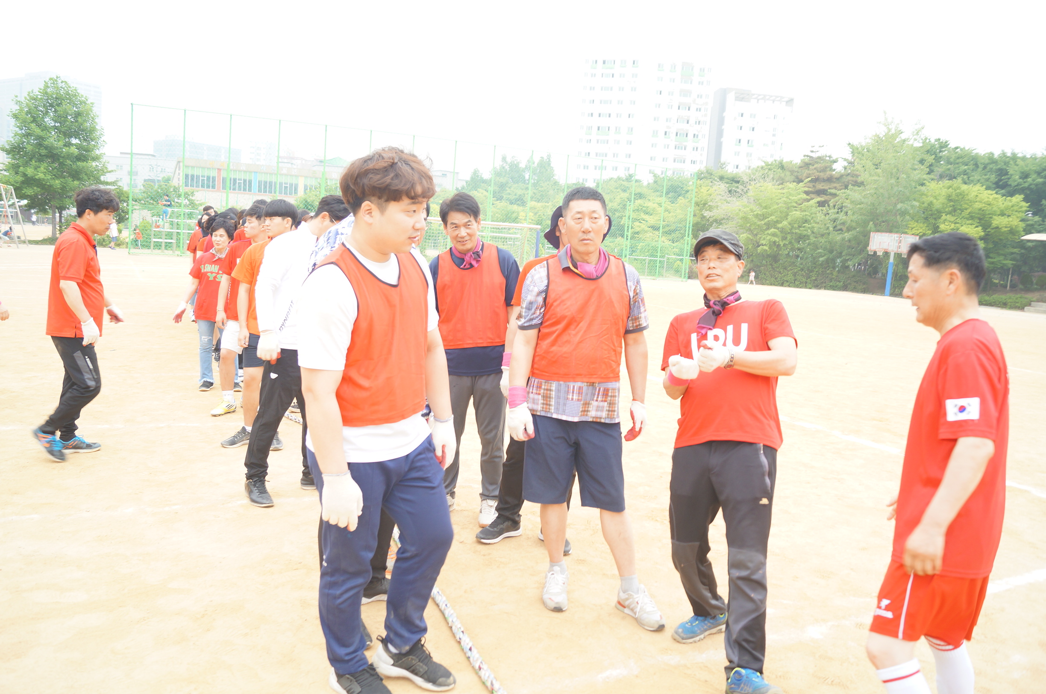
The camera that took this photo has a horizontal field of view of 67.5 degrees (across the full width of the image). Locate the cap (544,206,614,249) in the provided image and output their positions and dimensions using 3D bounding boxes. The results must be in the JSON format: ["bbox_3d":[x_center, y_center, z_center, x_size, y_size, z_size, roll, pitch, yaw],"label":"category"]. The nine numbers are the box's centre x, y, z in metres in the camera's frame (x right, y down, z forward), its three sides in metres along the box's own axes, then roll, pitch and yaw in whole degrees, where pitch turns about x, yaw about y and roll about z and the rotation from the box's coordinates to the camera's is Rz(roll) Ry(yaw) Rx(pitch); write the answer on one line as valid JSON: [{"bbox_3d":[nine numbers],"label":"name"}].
[{"bbox_3d":[0.272,-0.590,3.870,0.320,0.200,0.330,4,7,0],"label":"cap"}]

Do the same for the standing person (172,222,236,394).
[{"bbox_3d":[-2.884,-0.395,7.254,0.640,1.580,0.360,4,7,-7],"label":"standing person"}]

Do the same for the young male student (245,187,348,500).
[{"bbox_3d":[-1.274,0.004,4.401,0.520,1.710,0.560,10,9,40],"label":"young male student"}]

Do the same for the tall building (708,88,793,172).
[{"bbox_3d":[48.200,-36.279,173.994,15.300,37.500,13.000,4,7,0],"label":"tall building"}]

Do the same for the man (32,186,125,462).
[{"bbox_3d":[-2.771,-0.152,4.866,0.520,1.680,0.500,1,8,-28],"label":"man"}]

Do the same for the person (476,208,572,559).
[{"bbox_3d":[0.148,0.158,3.994,0.620,1.740,0.380,5,7,5],"label":"person"}]

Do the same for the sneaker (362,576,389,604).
[{"bbox_3d":[-0.567,0.997,3.281,0.290,0.115,0.105,3,7,-12],"label":"sneaker"}]

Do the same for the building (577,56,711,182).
[{"bbox_3d":[24.880,-39.519,170.006,27.500,41.500,12.500,5,7,3],"label":"building"}]

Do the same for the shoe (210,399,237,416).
[{"bbox_3d":[-2.430,0.498,6.360,0.100,0.110,0.270,7,8,22],"label":"shoe"}]

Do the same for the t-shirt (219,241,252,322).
[{"bbox_3d":[-2.160,-0.540,6.310,0.480,0.670,0.310,4,7,-5],"label":"t-shirt"}]

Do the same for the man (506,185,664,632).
[{"bbox_3d":[0.293,0.241,3.251,0.670,1.750,0.440,3,7,-14],"label":"man"}]

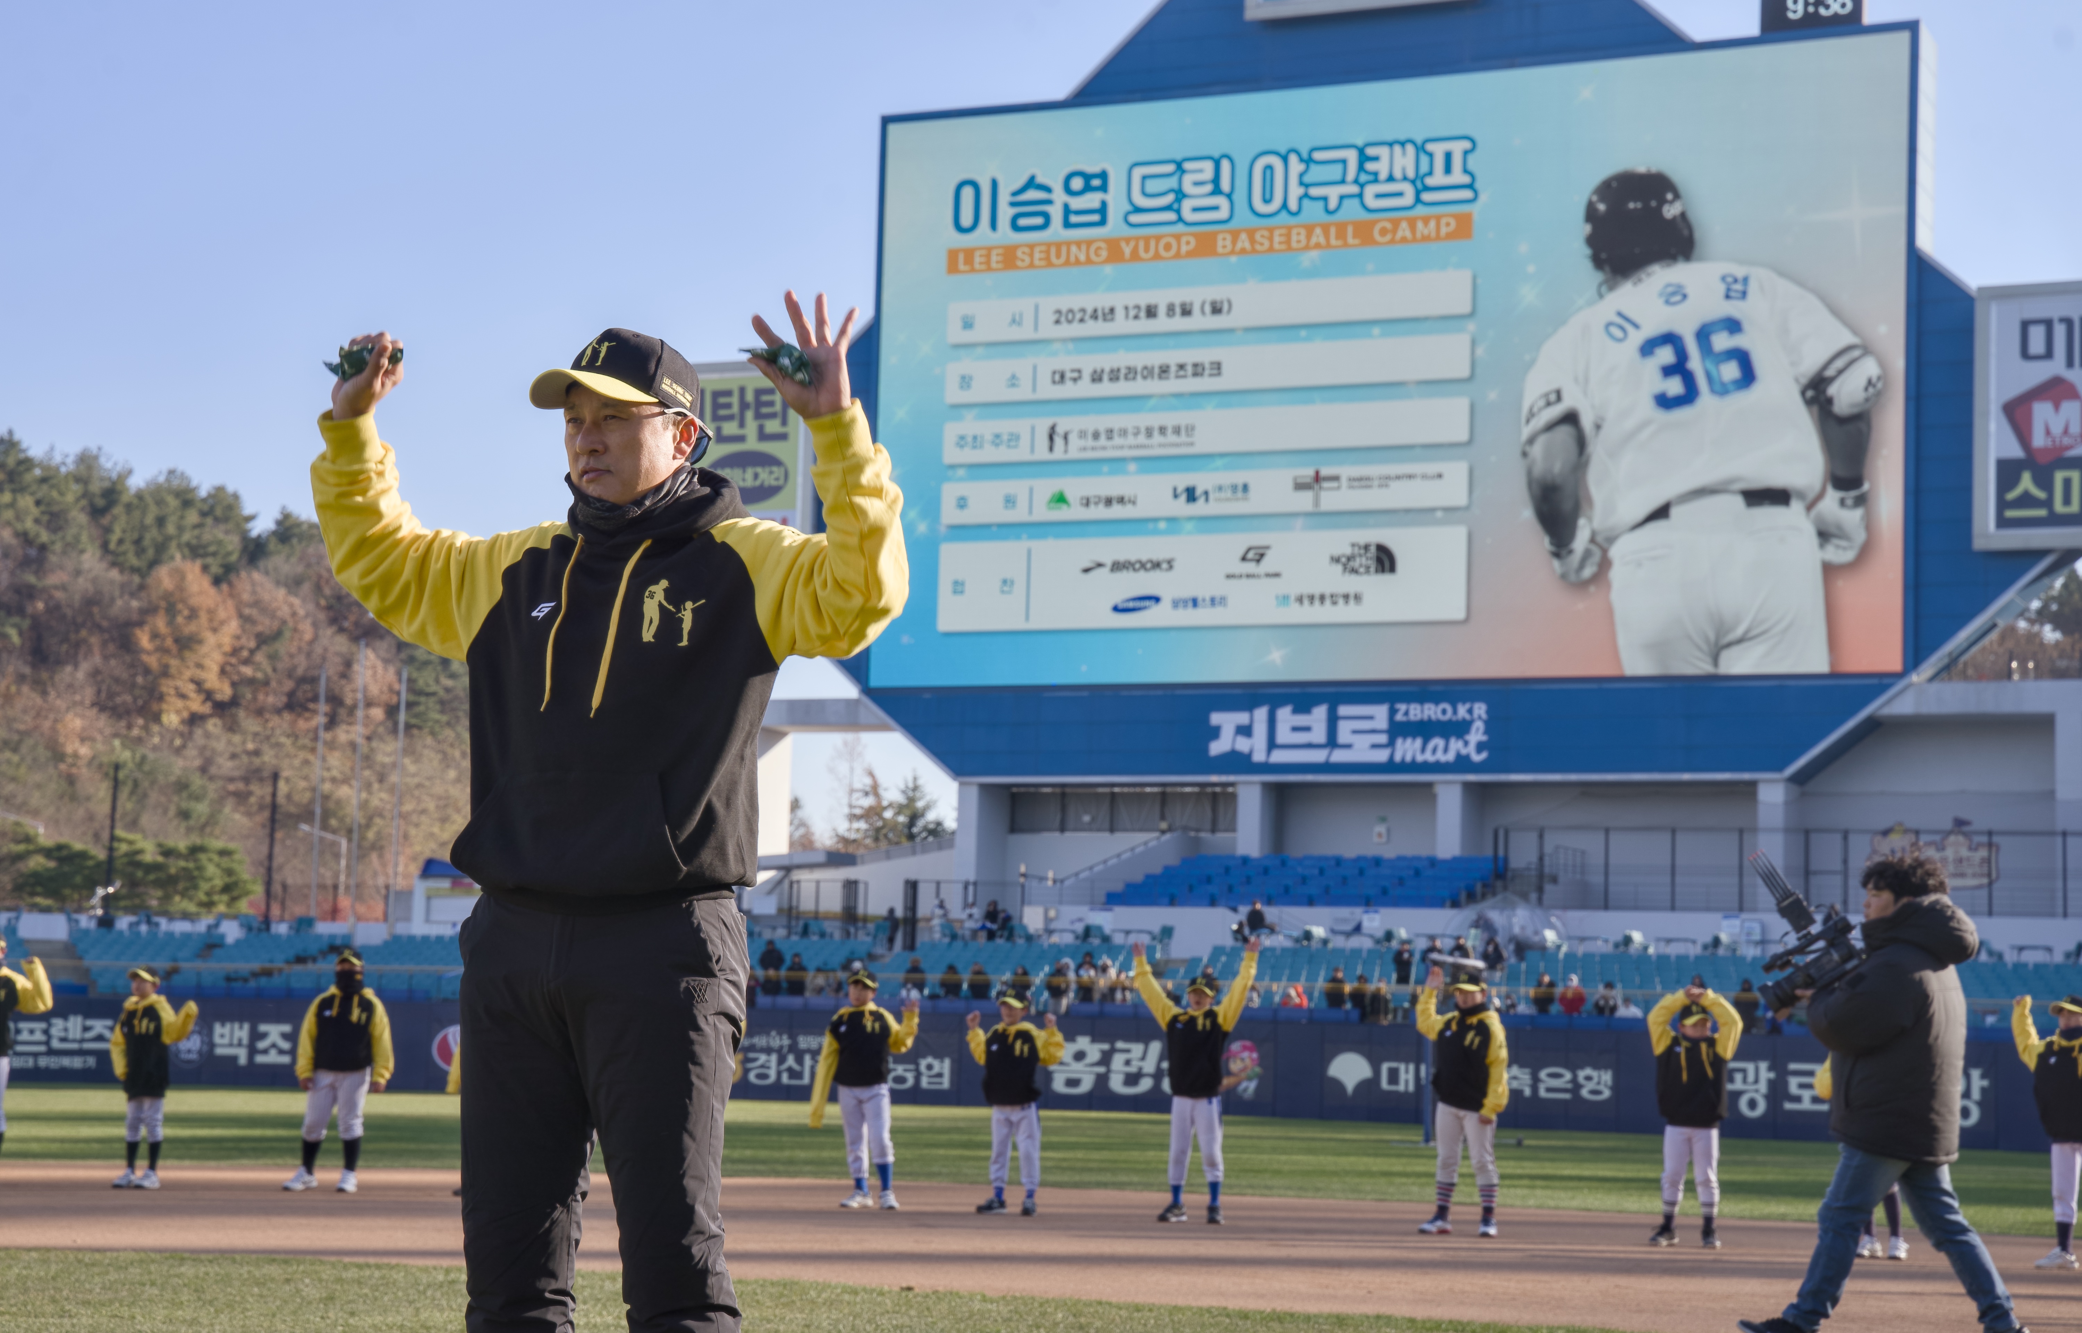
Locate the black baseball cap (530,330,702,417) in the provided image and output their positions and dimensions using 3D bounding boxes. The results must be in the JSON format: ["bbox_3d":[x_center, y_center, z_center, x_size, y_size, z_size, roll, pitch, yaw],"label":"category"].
[{"bbox_3d":[-0.594,-0.413,5.150,0.182,0.140,0.272,-2,-7,35],"label":"black baseball cap"}]

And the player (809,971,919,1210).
[{"bbox_3d":[-1.075,2.581,22.200,0.630,1.440,0.360,1,-6,7],"label":"player"}]

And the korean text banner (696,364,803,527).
[{"bbox_3d":[-11.241,-6.954,132.291,6.700,8.300,0.500,-1,-6,25],"label":"korean text banner"}]

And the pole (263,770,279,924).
[{"bbox_3d":[-23.208,5.552,110.000,0.200,4.920,0.200,3,-6,-12],"label":"pole"}]

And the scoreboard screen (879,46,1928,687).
[{"bbox_3d":[10.717,-9.523,121.040,36.000,20.250,0.600,-1,-6,25],"label":"scoreboard screen"}]

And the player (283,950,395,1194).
[{"bbox_3d":[-4.306,2.486,22.350,0.650,1.470,0.360,3,-6,-9],"label":"player"}]

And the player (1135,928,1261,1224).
[{"bbox_3d":[0.929,2.473,21.800,0.740,1.690,0.360,1,-6,11],"label":"player"}]

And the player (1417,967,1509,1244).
[{"bbox_3d":[2.440,2.510,21.100,0.520,1.570,0.380,-1,-6,25],"label":"player"}]

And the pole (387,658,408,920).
[{"bbox_3d":[-20.457,4.197,116.000,0.180,8.610,0.180,3,-6,-10],"label":"pole"}]

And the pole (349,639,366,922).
[{"bbox_3d":[-21.742,3.860,116.000,0.180,9.490,0.180,3,-6,-11],"label":"pole"}]

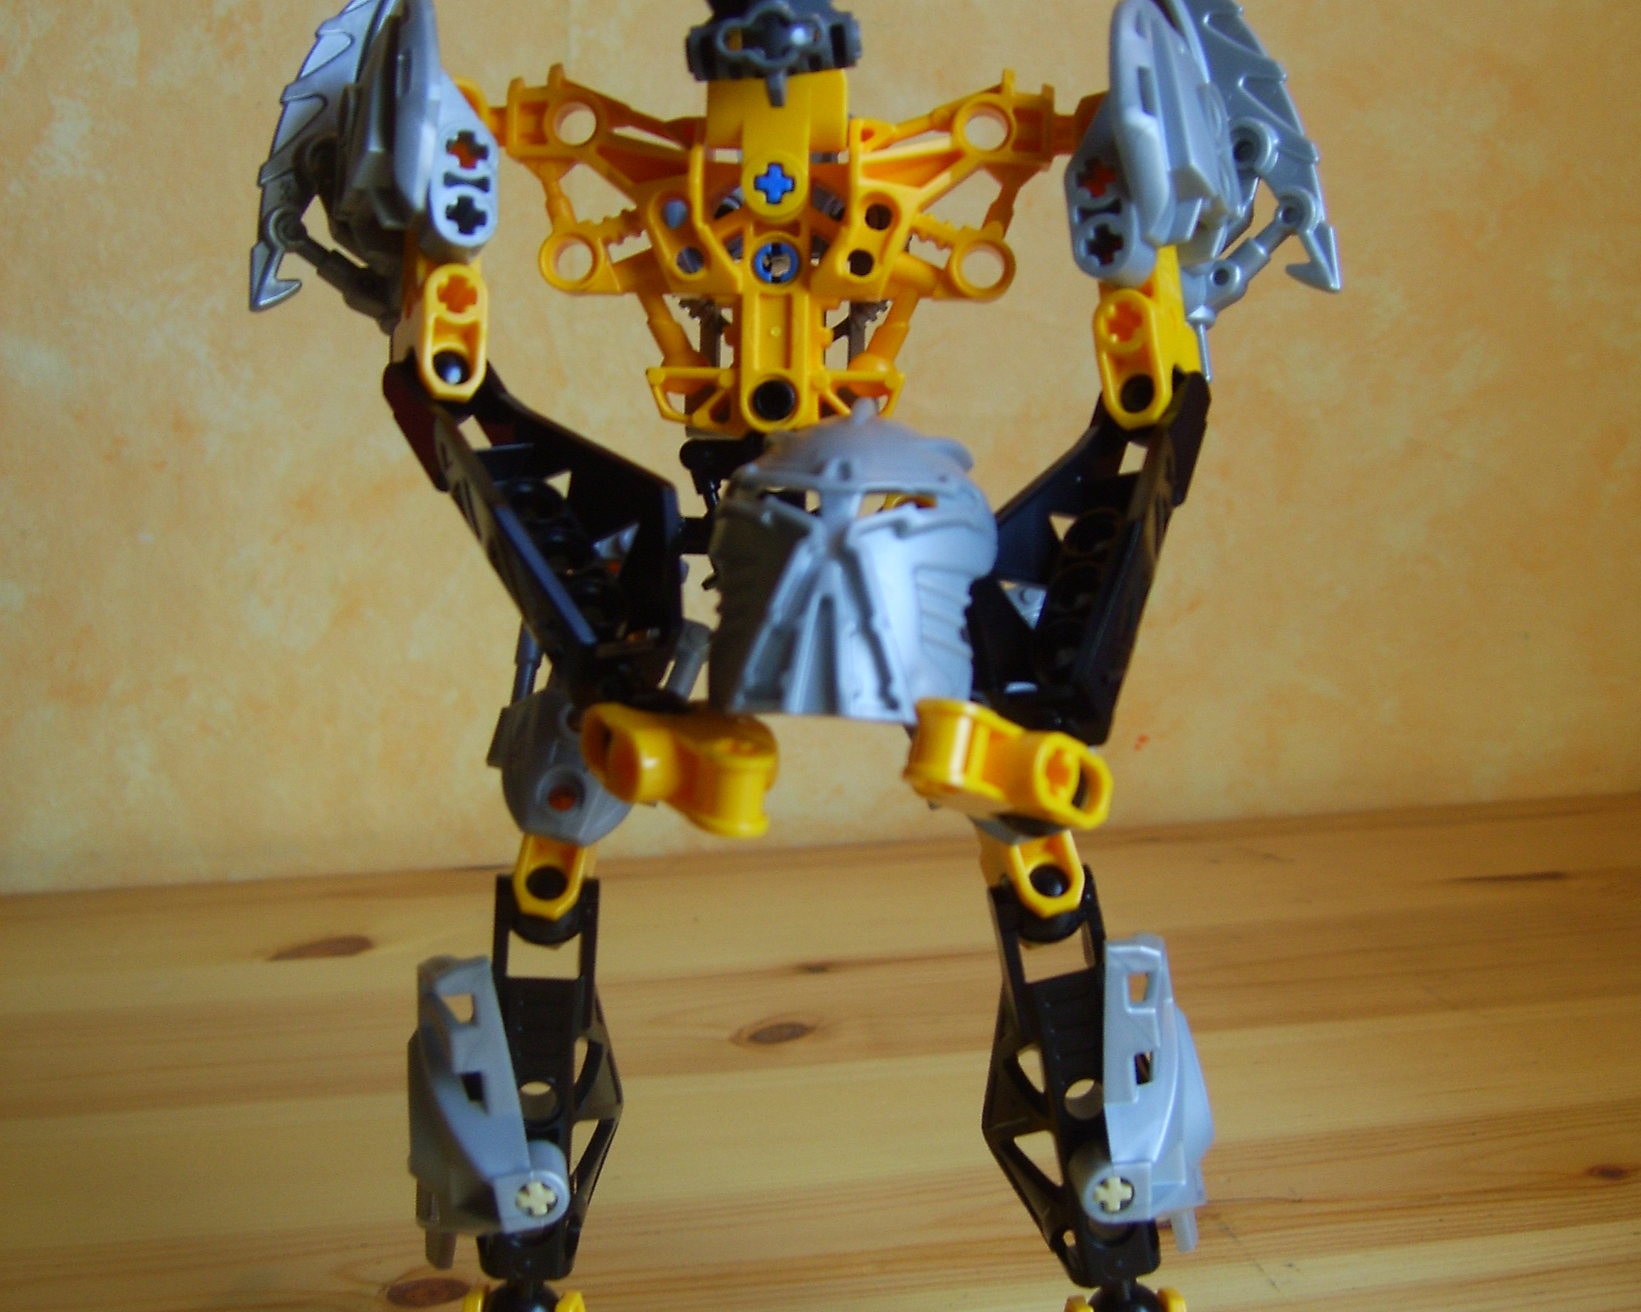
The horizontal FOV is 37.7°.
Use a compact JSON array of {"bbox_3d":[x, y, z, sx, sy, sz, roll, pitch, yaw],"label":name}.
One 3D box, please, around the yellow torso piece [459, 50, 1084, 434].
[{"bbox_3d":[-0.005,-0.049,0.292,0.078,0.045,0.030,0,11,0],"label":"yellow torso piece"}]

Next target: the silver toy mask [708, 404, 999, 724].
[{"bbox_3d":[0.004,-0.010,0.264,0.030,0.033,0.021,3,11,10],"label":"silver toy mask"}]

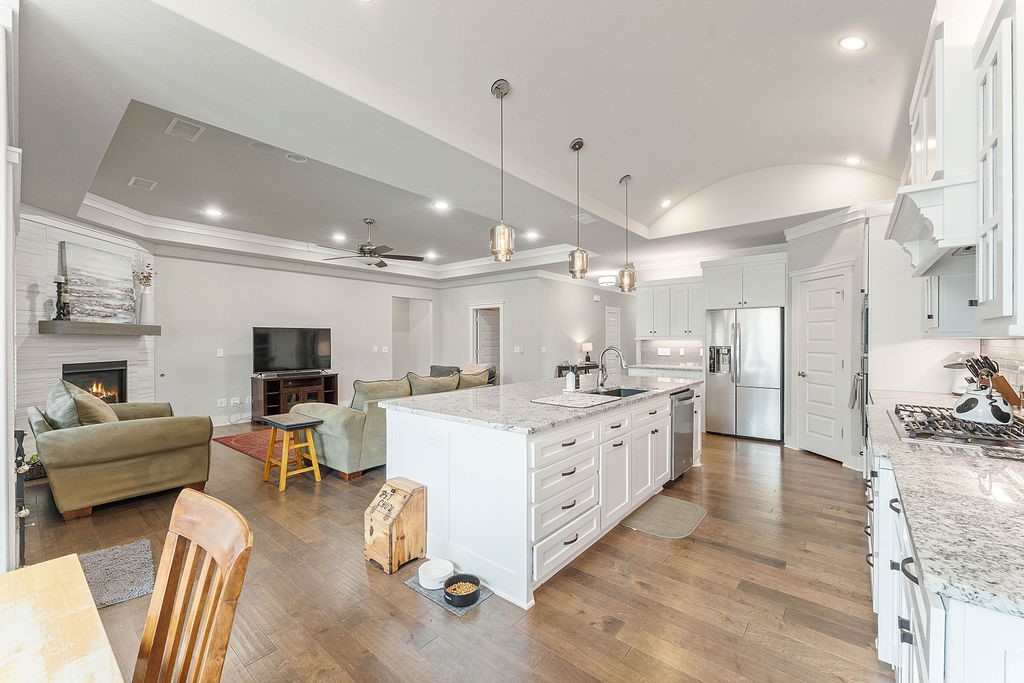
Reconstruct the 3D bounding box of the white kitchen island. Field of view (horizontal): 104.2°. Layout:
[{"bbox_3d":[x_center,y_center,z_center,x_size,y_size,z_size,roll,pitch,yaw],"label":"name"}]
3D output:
[{"bbox_3d":[0.562,0.875,3.510,1.310,0.910,3.050,0,0,40],"label":"white kitchen island"}]

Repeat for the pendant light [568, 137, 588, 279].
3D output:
[{"bbox_3d":[0.593,-1.181,3.548,0.168,1.252,0.168,0,0,0],"label":"pendant light"}]

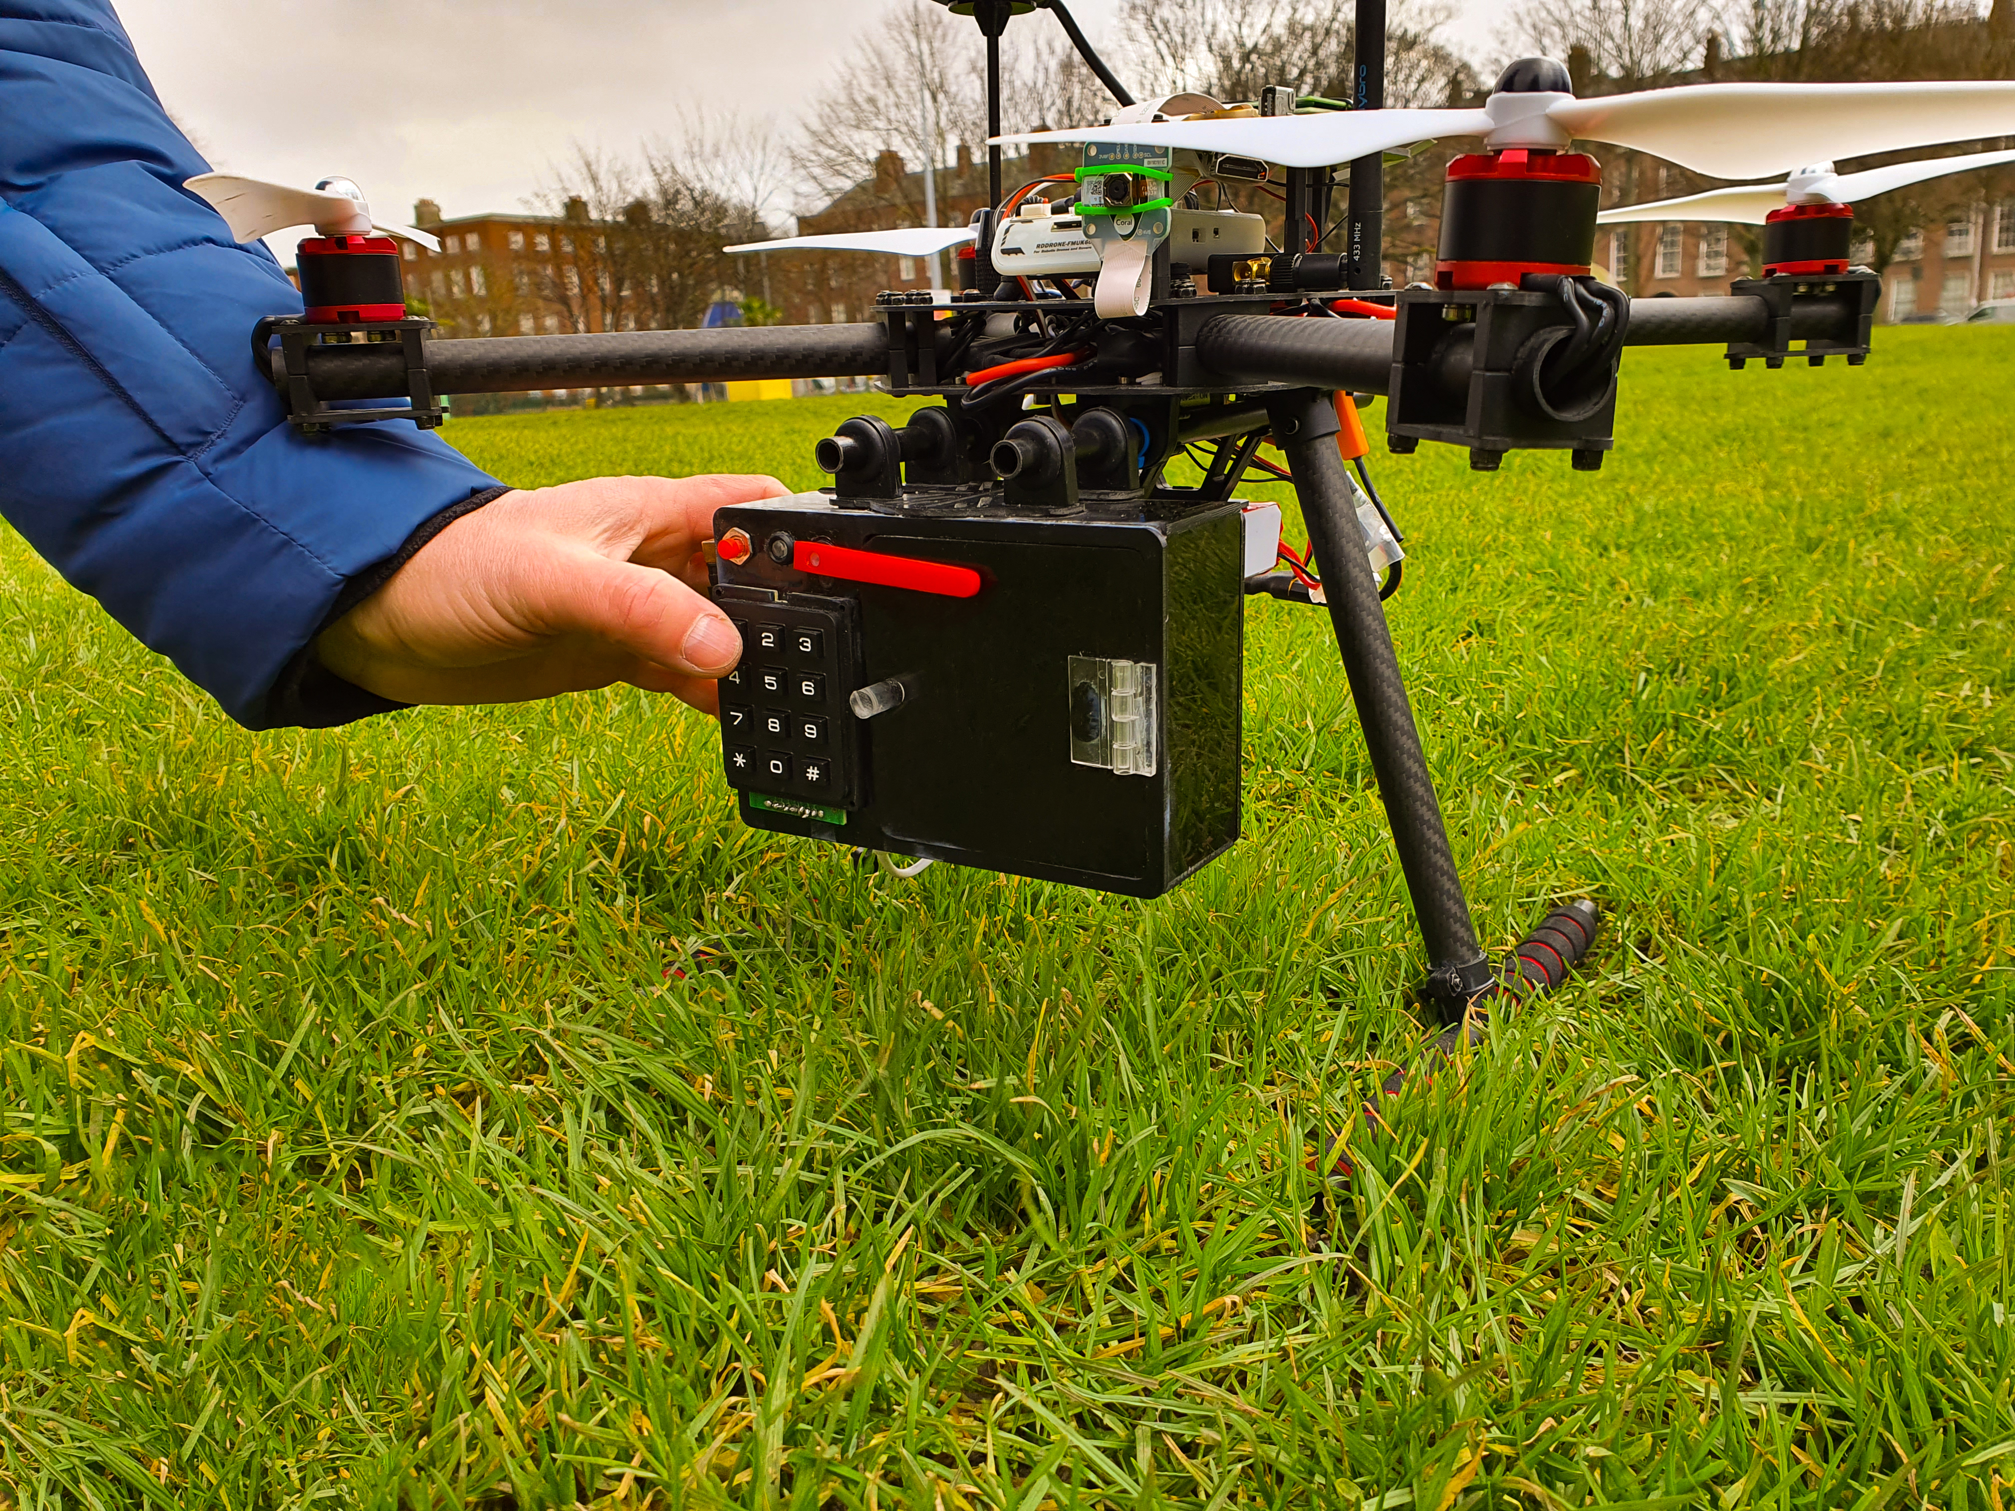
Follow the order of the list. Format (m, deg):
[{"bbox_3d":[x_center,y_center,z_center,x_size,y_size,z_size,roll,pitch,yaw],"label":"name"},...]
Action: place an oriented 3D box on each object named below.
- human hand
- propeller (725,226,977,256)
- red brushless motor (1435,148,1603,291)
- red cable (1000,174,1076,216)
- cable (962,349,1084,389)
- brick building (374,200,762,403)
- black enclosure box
[{"bbox_3d":[-0.142,-0.051,0.487,0.160,0.080,0.090,-1,15,7],"label":"human hand"},{"bbox_3d":[-0.012,-0.253,0.735,0.250,0.016,0.028,-2,17,-2],"label":"propeller"},{"bbox_3d":[0.093,-0.097,0.275,0.029,0.026,0.029,-1,17,0],"label":"red brushless motor"},{"bbox_3d":[0.010,-0.176,0.475,0.030,0.017,0.016,-2,17,-3],"label":"red cable"},{"bbox_3d":[0.005,-0.120,0.470,0.042,0.013,0.015,-2,17,-3],"label":"cable"},{"bbox_3d":[-40.075,-40.482,135.482,20.000,15.500,30.000,9,19,36],"label":"brick building"},{"bbox_3d":[-0.010,-0.024,0.455,0.150,0.103,0.056,8,19,30],"label":"black enclosure box"}]

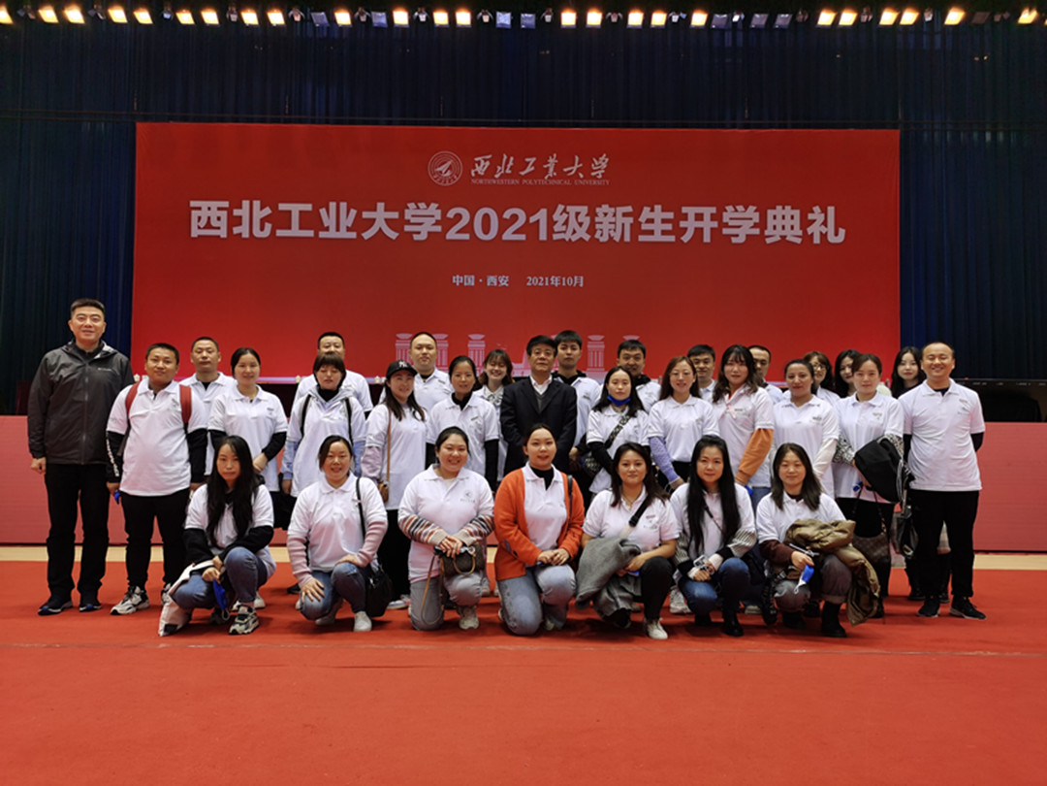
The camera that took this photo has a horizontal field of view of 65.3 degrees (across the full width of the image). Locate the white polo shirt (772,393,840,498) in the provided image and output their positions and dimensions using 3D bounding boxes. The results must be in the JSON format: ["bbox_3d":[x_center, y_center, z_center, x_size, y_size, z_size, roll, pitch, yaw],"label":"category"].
[{"bbox_3d":[1.726,0.345,5.130,0.480,0.660,0.280,0,-1,19],"label":"white polo shirt"}]

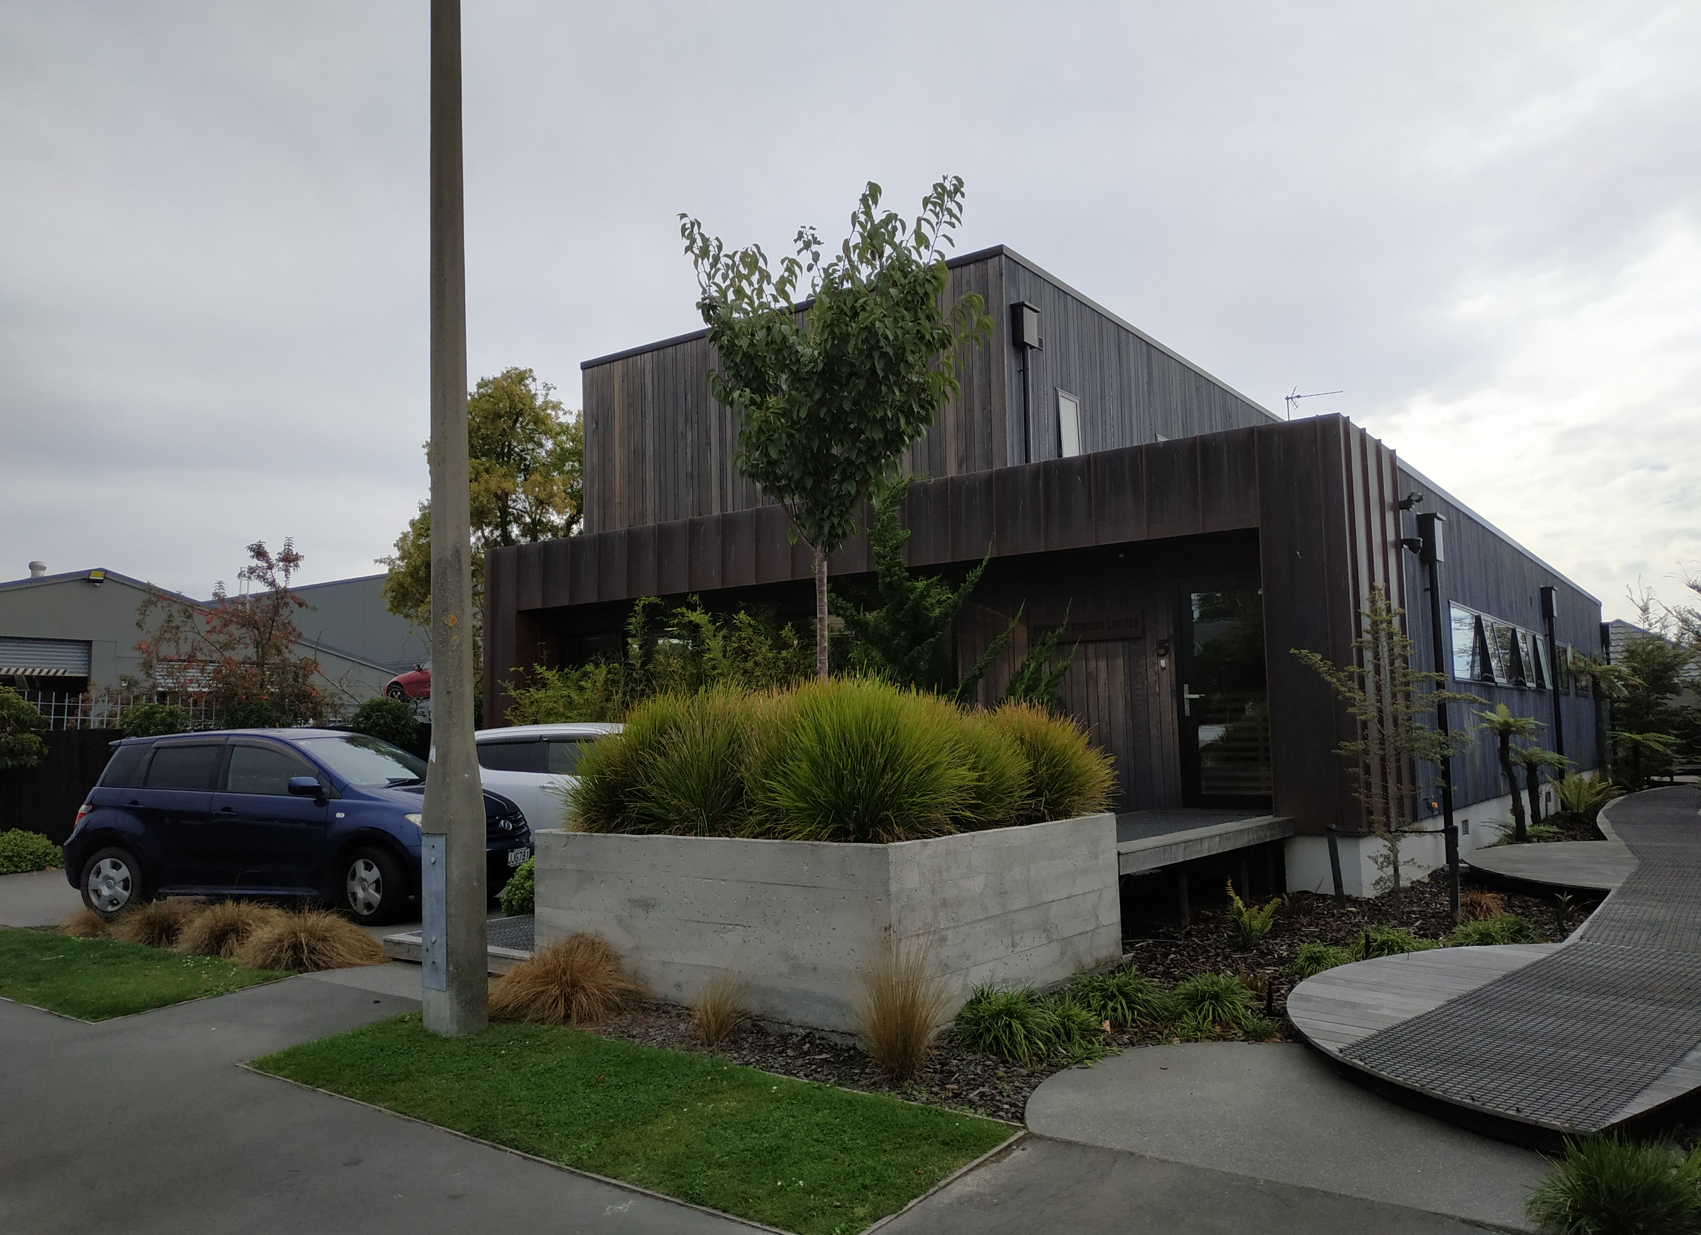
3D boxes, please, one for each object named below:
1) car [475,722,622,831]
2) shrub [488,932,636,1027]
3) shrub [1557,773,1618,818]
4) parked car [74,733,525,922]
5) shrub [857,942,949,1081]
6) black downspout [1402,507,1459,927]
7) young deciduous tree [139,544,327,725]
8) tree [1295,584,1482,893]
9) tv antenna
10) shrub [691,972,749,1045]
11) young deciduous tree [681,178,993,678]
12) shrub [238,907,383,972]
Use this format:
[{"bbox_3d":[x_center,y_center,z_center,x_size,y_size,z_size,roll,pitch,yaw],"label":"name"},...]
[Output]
[{"bbox_3d":[-2.866,1.966,13.150,4.020,1.550,1.700,-2,-5,13],"label":"car"},{"bbox_3d":[-1.540,1.877,6.286,0.820,0.443,0.740,1,-5,-14],"label":"shrub"},{"bbox_3d":[11.131,2.684,17.917,0.900,0.660,0.900,-5,-7,38],"label":"shrub"},{"bbox_3d":[-4.475,1.671,9.850,3.860,1.530,1.690,-2,-6,16],"label":"parked car"},{"bbox_3d":[0.220,1.653,5.058,0.390,0.600,0.390,-1,-5,0],"label":"shrub"},{"bbox_3d":[5.758,0.935,11.600,0.420,4.010,0.400,-4,-7,38],"label":"black downspout"},{"bbox_3d":[-7.920,0.715,15.100,2.450,3.400,2.200,2,-6,-28],"label":"young deciduous tree"},{"bbox_3d":[4.216,1.016,9.250,1.430,2.533,1.350,-3,-6,24],"label":"tree"},{"bbox_3d":[8.366,-3.899,21.275,0.977,0.700,0.420,-3,-6,27],"label":"tv antenna"},{"bbox_3d":[-0.637,1.832,5.625,0.270,0.350,0.270,-1,-5,0],"label":"shrub"},{"bbox_3d":[-0.090,-0.947,7.600,1.980,3.750,1.850,0,-5,-1],"label":"young deciduous tree"},{"bbox_3d":[-3.500,2.074,7.651,0.950,0.330,0.880,-5,-7,38],"label":"shrub"}]

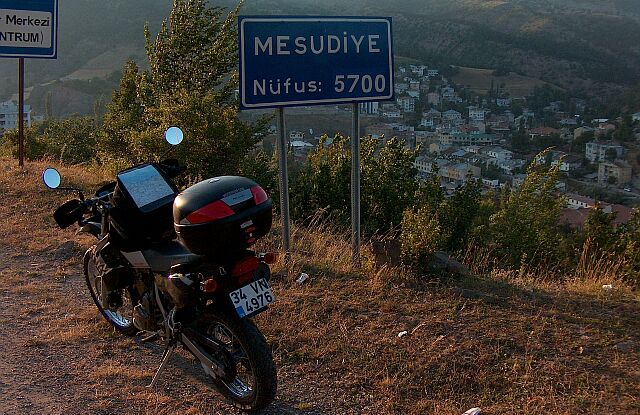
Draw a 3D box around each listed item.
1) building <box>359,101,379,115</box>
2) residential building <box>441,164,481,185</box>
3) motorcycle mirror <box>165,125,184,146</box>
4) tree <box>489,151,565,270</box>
[{"bbox_3d":[45.688,-93.622,640.000,18.500,14.000,12.000,0,11,0],"label":"building"},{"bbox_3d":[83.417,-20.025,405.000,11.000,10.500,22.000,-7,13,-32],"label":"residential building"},{"bbox_3d":[-0.896,-0.441,4.220,0.117,0.117,0.040,-5,2,-24],"label":"motorcycle mirror"},{"bbox_3d":[2.719,0.079,9.000,1.000,1.650,1.000,3,11,16],"label":"tree"}]

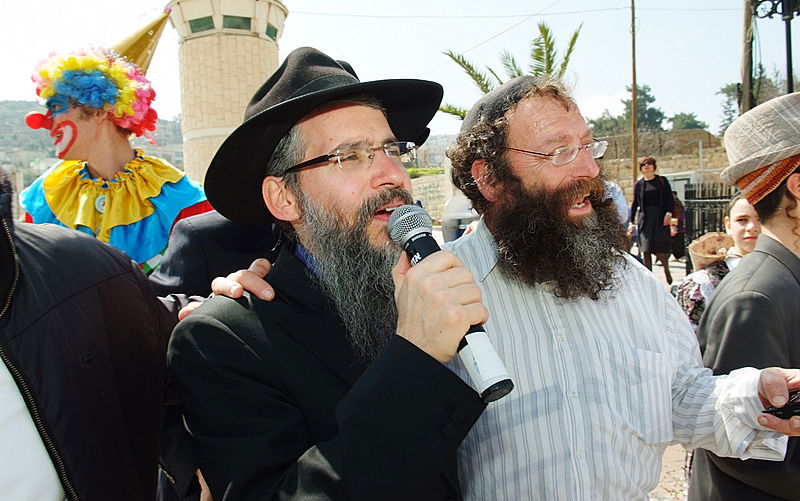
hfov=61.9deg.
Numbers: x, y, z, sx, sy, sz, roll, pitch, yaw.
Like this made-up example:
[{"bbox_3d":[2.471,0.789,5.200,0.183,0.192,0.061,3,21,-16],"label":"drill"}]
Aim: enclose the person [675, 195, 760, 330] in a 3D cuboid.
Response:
[{"bbox_3d":[1.223,0.577,2.405,0.450,1.560,0.280,-1,4,5],"label":"person"}]

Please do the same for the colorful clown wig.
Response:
[{"bbox_3d":[-0.674,-0.351,1.480,0.250,0.200,0.240,8,0,-26],"label":"colorful clown wig"}]

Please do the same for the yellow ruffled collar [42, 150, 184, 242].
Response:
[{"bbox_3d":[-0.638,-0.121,1.470,0.300,0.190,0.260,-1,4,-3],"label":"yellow ruffled collar"}]

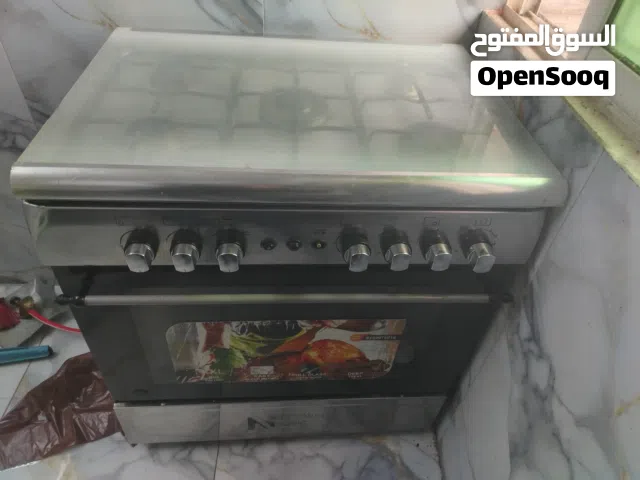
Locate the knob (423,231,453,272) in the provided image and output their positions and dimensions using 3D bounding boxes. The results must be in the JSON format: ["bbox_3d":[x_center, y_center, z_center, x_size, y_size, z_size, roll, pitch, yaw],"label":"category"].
[{"bbox_3d":[0.203,0.027,0.764,0.045,0.044,0.046,1,33,-6],"label":"knob"}]

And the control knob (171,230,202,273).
[{"bbox_3d":[-0.216,0.025,0.721,0.045,0.044,0.046,1,33,-6],"label":"control knob"}]

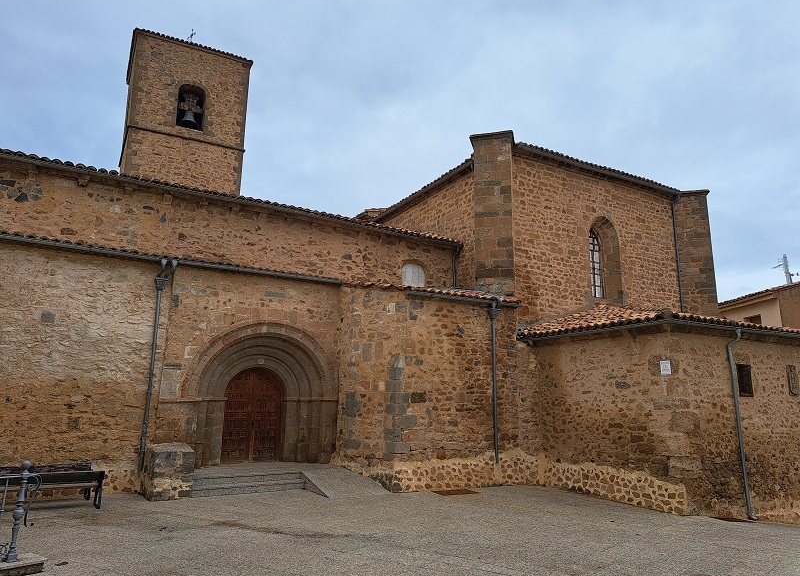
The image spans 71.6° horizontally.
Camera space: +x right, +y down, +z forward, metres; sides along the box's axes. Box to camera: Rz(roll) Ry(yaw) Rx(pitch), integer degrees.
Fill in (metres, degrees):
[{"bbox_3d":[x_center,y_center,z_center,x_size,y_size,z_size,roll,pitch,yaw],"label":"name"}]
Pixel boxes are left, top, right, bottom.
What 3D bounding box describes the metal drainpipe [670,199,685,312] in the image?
[{"bbox_3d":[10.094,-1.185,20.078,0.140,4.200,0.200,7,-13,-29],"label":"metal drainpipe"}]

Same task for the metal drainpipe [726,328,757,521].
[{"bbox_3d":[7.184,2.812,11.589,0.130,3.920,0.320,7,-13,-28],"label":"metal drainpipe"}]

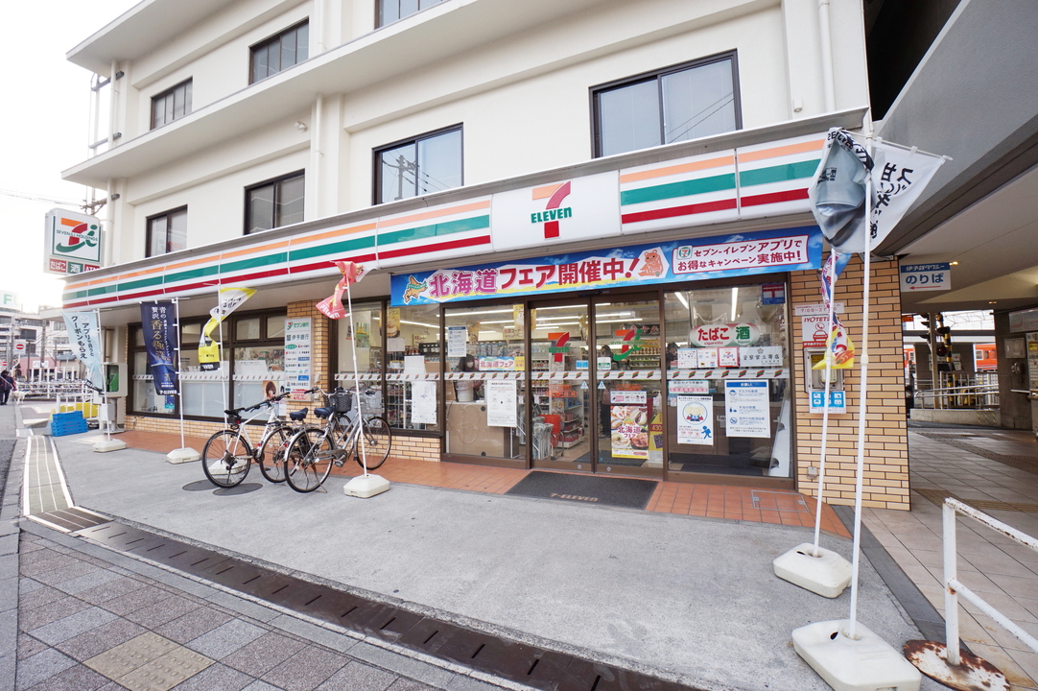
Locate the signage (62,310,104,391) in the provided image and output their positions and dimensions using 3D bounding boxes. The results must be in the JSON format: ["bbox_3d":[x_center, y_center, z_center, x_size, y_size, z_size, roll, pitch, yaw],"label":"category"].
[{"bbox_3d":[-7.744,0.111,7.684,0.520,1.450,0.150,0,-3,-14],"label":"signage"}]

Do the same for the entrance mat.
[{"bbox_3d":[0.711,1.629,4.930,1.570,0.012,0.910,-2,-5,25],"label":"entrance mat"}]

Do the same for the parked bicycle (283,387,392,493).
[{"bbox_3d":[-2.014,1.045,5.057,0.580,1.080,1.700,-2,-2,24],"label":"parked bicycle"}]

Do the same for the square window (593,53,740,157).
[{"bbox_3d":[1.822,-2.963,5.593,1.810,1.180,0.120,-2,-2,25],"label":"square window"}]

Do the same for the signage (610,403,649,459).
[{"bbox_3d":[1.314,1.030,5.134,0.427,0.610,0.010,-2,-2,25],"label":"signage"}]

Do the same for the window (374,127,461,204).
[{"bbox_3d":[-1.634,-2.742,6.841,1.720,1.180,0.100,-2,-2,24],"label":"window"}]

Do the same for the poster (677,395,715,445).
[{"bbox_3d":[1.908,0.809,4.691,0.364,0.520,0.010,-2,-2,24],"label":"poster"}]

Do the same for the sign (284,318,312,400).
[{"bbox_3d":[-3.501,0.219,6.897,0.600,1.300,0.080,-2,-2,24],"label":"sign"}]

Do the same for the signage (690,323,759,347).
[{"bbox_3d":[2.180,-0.109,4.595,0.683,0.240,0.030,-2,-2,24],"label":"signage"}]

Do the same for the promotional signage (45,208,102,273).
[{"bbox_3d":[-10.444,-2.335,10.161,0.310,1.430,0.870,-2,-2,25],"label":"promotional signage"}]

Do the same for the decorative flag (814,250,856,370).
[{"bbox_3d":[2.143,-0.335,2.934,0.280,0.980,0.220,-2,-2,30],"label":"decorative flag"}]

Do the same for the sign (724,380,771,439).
[{"bbox_3d":[2.371,0.653,4.489,0.416,0.596,0.010,-2,-3,24],"label":"sign"}]

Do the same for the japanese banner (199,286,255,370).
[{"bbox_3d":[-4.485,-0.258,6.636,0.740,1.270,0.280,0,-2,-15],"label":"japanese banner"}]

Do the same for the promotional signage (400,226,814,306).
[{"bbox_3d":[0.423,-0.675,4.025,4.066,0.347,0.030,-2,-3,24],"label":"promotional signage"}]

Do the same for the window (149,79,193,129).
[{"bbox_3d":[-7.961,-5.383,9.862,1.690,1.050,0.100,-2,-2,24],"label":"window"}]

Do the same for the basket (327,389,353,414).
[{"bbox_3d":[-2.628,0.855,6.281,0.340,0.260,0.270,-2,-3,18],"label":"basket"}]

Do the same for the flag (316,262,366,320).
[{"bbox_3d":[-2.264,-0.714,5.497,0.600,0.730,0.280,0,-2,-24],"label":"flag"}]

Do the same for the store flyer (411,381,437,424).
[{"bbox_3d":[-1.400,0.851,6.386,0.435,0.605,0.010,-2,-2,25],"label":"store flyer"}]

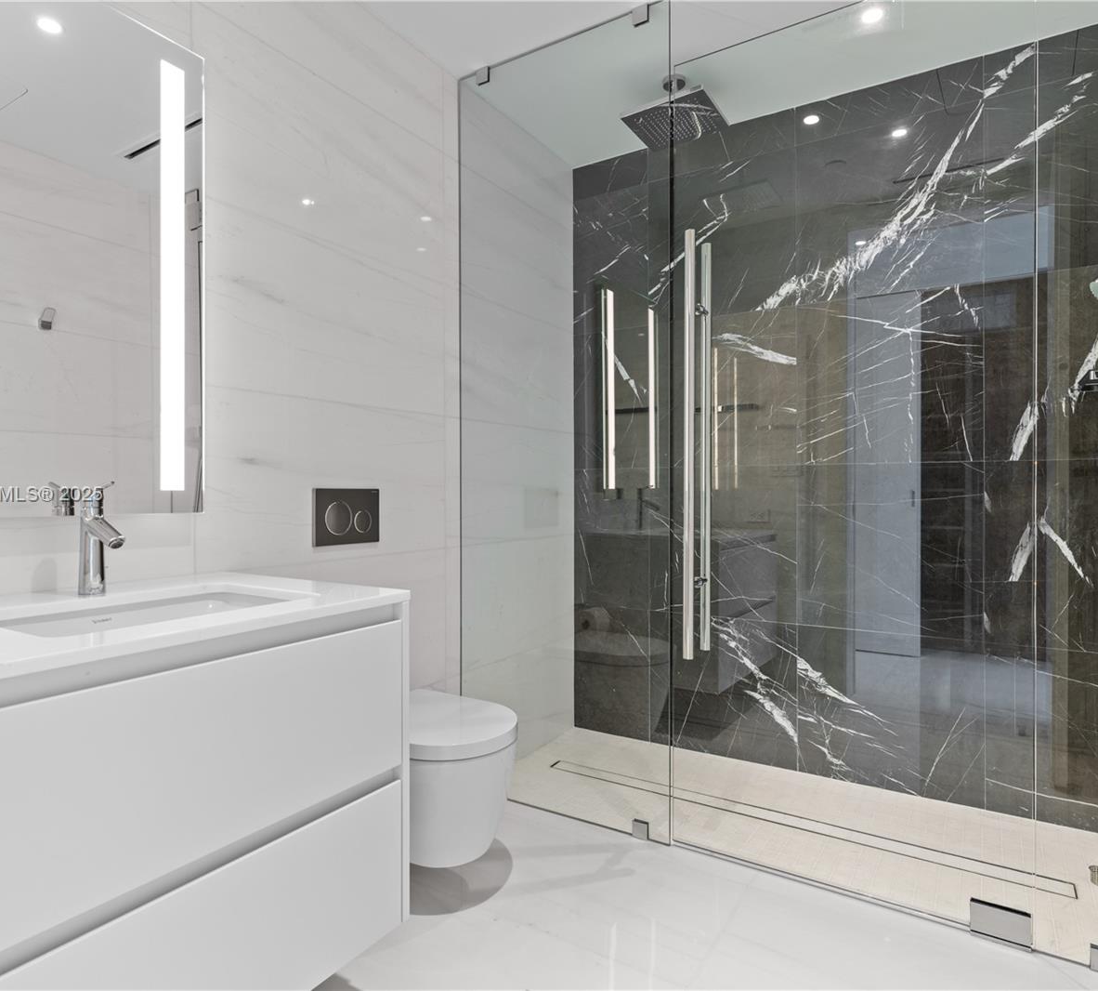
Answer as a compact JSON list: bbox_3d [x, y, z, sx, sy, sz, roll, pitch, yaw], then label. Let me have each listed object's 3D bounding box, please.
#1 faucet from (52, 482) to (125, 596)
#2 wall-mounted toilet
[{"bbox_3d":[-0.875,0.086,1.379,0.144,0.220,0.052,0,0,31],"label":"faucet"},{"bbox_3d":[-0.362,0.794,1.964,0.576,0.360,0.385,0,0,31],"label":"wall-mounted toilet"}]

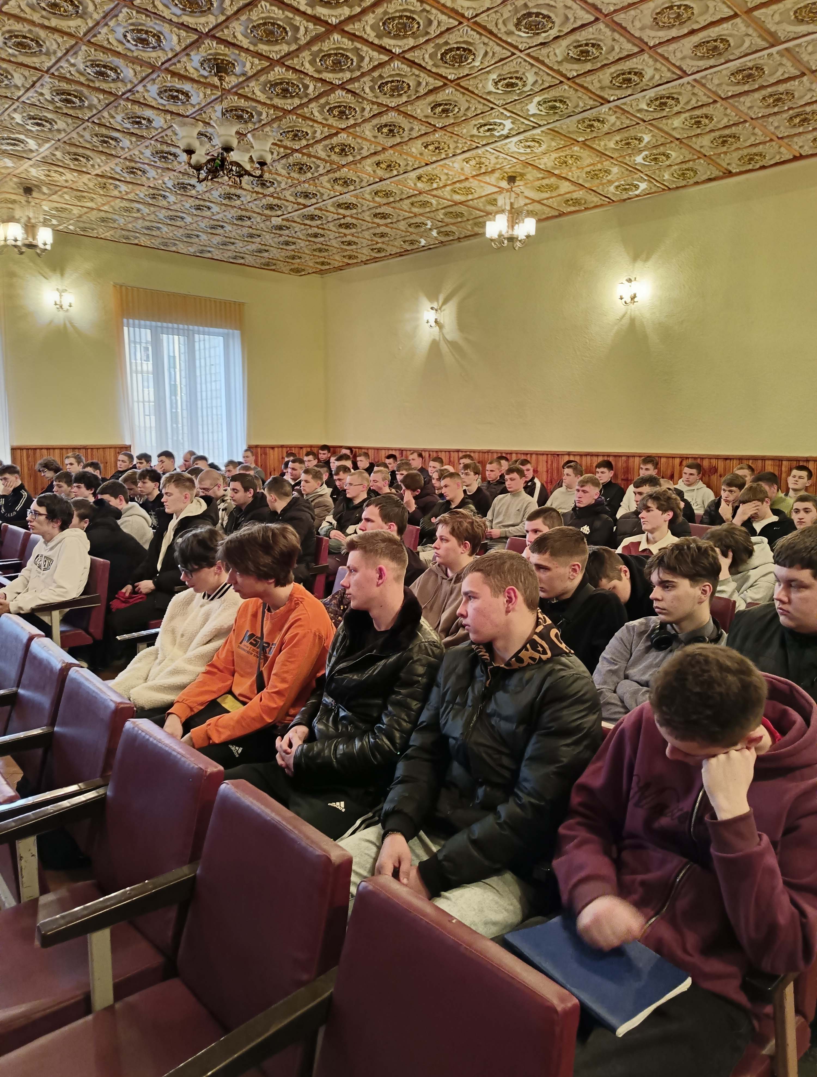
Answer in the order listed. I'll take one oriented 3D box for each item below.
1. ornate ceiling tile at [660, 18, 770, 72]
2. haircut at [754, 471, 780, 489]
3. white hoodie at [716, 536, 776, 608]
[{"bbox_3d":[2.030,-3.242,4.978,0.520,0.040,0.570,-7,11,-43],"label":"ornate ceiling tile"},{"bbox_3d":[2.826,-0.459,5.950,0.195,0.145,0.165,-6,10,-36],"label":"haircut"},{"bbox_3d":[1.749,0.259,3.800,0.500,0.580,0.500,-7,11,-43],"label":"white hoodie"}]

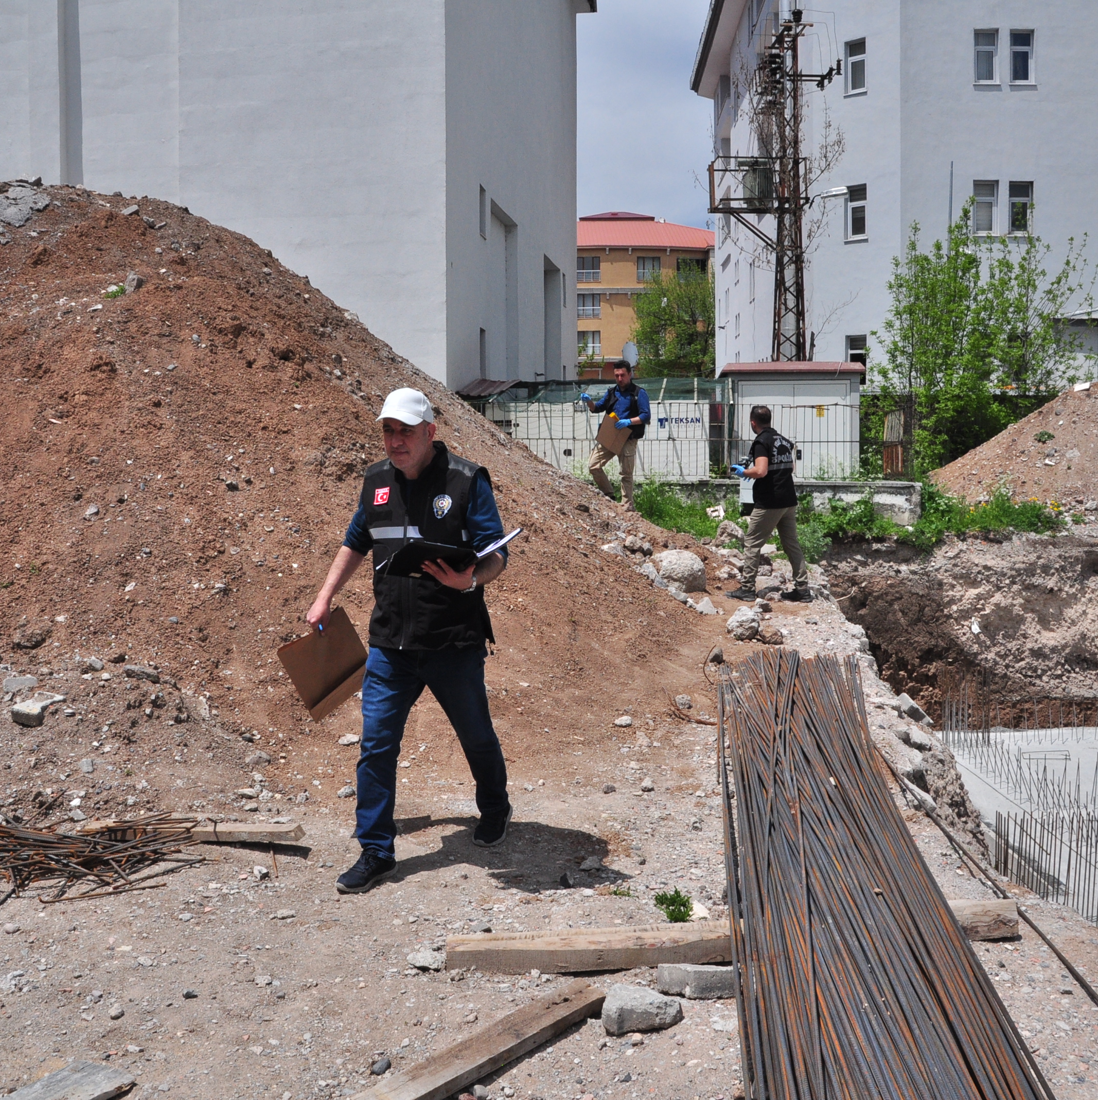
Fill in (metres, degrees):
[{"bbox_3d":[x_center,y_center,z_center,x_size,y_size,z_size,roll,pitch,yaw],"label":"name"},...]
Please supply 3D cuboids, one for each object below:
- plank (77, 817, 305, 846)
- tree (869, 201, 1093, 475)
[{"bbox_3d":[-1.398,1.098,4.847,0.900,0.052,0.115,-1,6,-2],"label":"plank"},{"bbox_3d":[7.185,-3.182,20.594,3.600,5.000,3.300,0,5,0],"label":"tree"}]

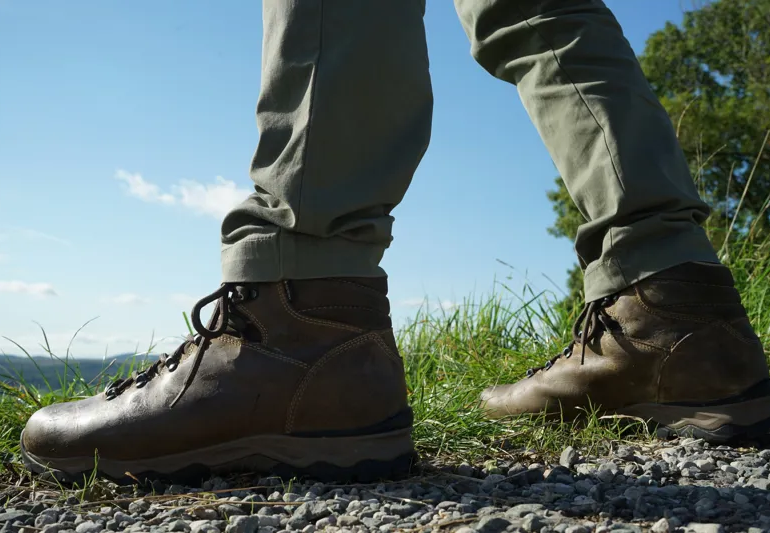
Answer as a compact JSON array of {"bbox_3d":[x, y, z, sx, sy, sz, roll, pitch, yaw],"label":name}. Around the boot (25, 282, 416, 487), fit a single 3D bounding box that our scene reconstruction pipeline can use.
[{"bbox_3d":[-0.131,0.079,0.604,0.308,0.170,0.112,0,-7,2],"label":"boot"}]

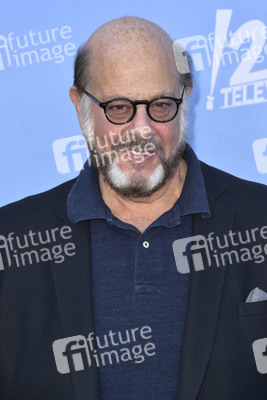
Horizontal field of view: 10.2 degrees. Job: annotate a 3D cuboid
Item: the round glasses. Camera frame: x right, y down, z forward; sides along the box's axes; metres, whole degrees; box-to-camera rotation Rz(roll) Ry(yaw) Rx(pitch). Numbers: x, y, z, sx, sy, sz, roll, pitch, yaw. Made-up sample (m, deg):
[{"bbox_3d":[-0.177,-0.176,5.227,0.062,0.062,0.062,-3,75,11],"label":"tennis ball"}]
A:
[{"bbox_3d":[0.006,-0.158,2.408,0.152,0.046,0.140,-3,15,-5],"label":"round glasses"}]

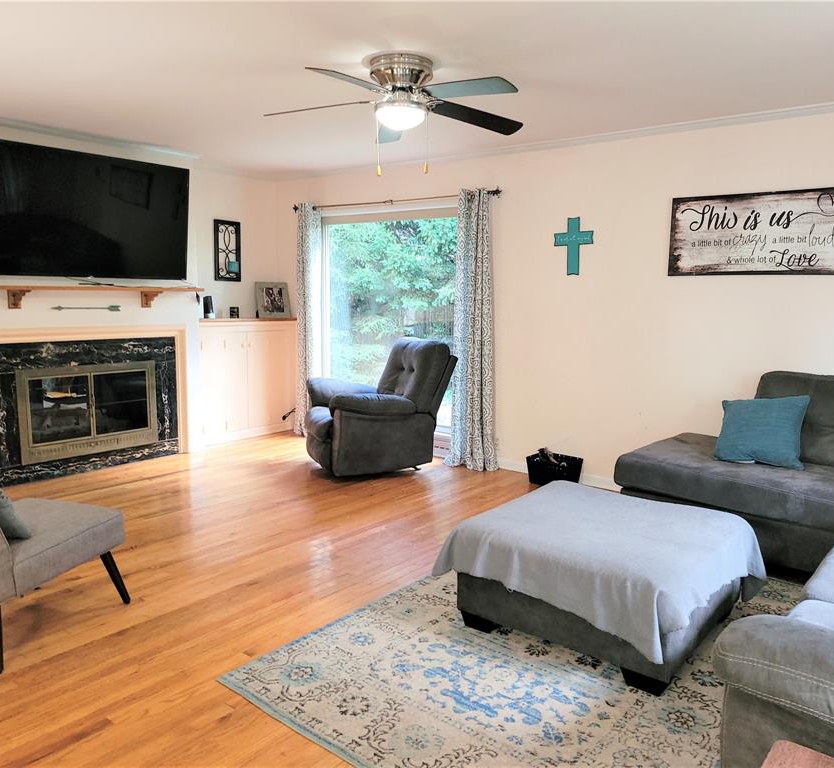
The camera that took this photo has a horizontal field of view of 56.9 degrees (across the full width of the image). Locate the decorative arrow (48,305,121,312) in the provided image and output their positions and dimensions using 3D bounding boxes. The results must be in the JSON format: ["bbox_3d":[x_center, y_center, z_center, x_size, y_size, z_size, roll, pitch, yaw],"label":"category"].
[{"bbox_3d":[-2.436,-0.558,5.683,0.020,0.050,0.542,6,9,39],"label":"decorative arrow"}]

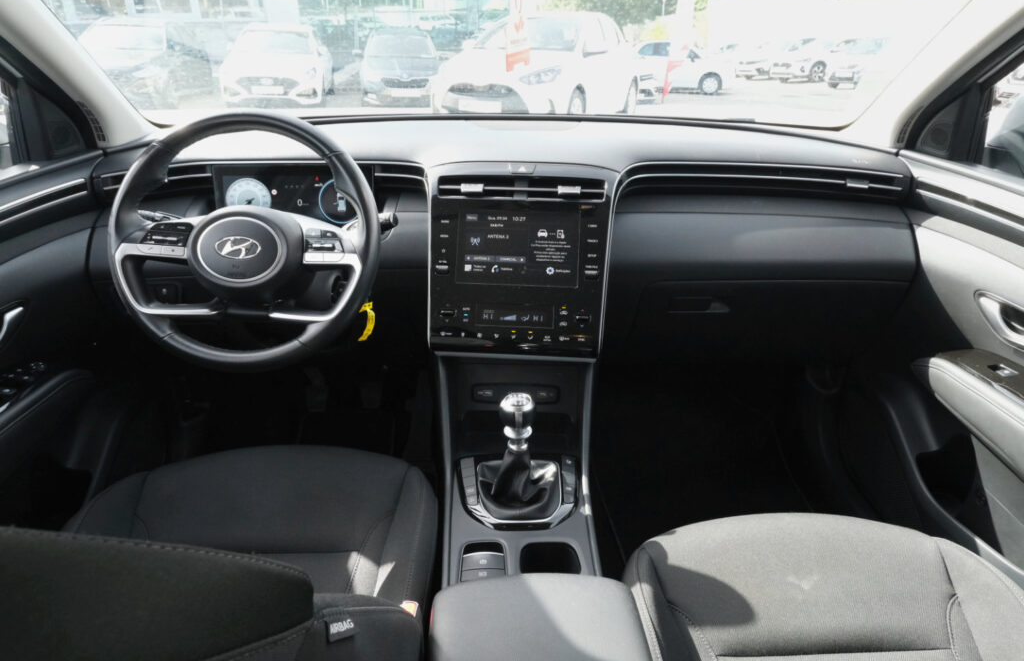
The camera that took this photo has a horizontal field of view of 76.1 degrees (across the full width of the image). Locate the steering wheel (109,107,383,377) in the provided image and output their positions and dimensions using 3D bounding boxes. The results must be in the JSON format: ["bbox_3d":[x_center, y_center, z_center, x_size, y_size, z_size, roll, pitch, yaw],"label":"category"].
[{"bbox_3d":[-0.370,-0.125,0.923,0.370,0.370,0.115,-1,-4,-3],"label":"steering wheel"}]

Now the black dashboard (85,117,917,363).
[{"bbox_3d":[-0.012,-0.186,1.232,1.430,0.380,0.480,0,24,0],"label":"black dashboard"}]

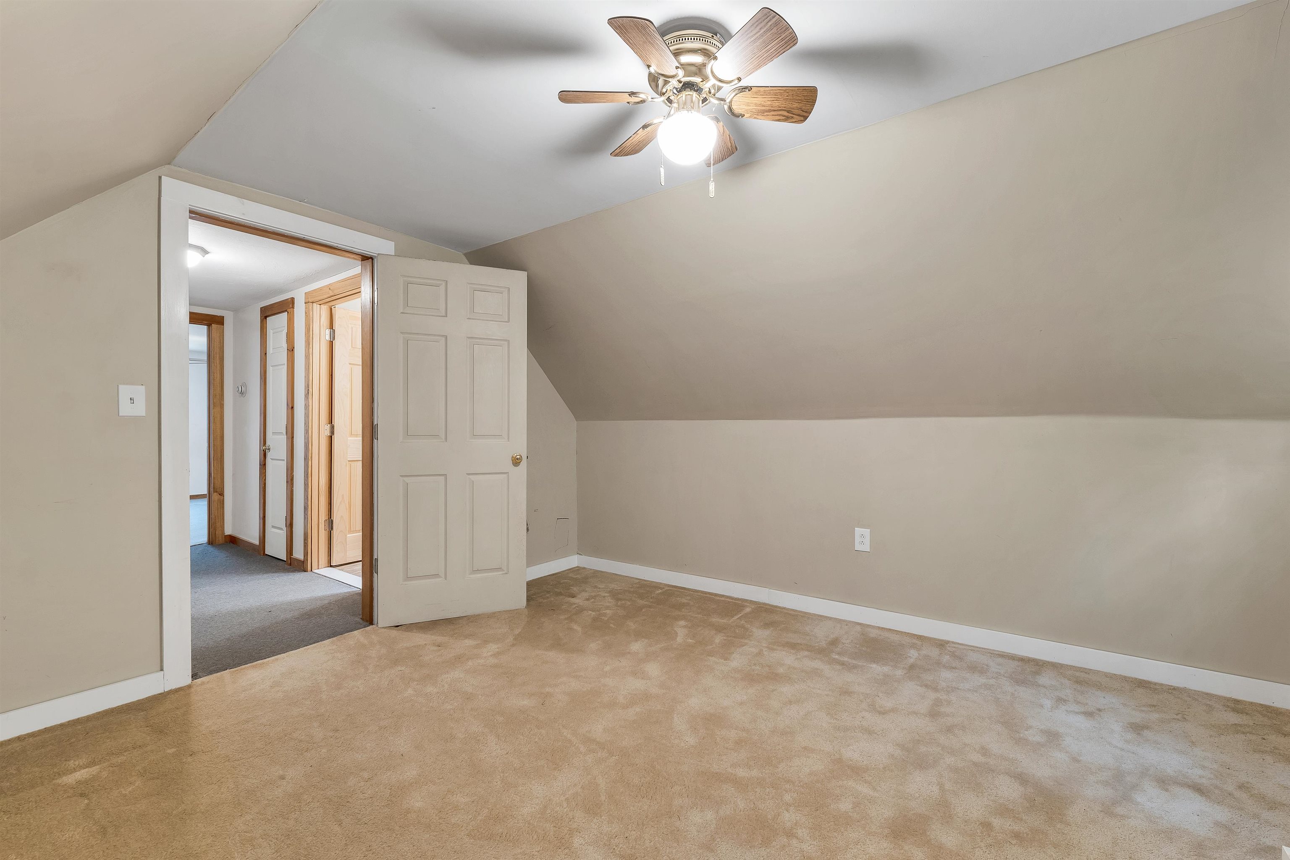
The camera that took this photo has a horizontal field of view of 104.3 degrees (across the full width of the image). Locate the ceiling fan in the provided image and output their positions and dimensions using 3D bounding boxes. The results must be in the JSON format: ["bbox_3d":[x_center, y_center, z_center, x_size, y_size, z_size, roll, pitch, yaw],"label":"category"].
[{"bbox_3d":[0.128,-0.958,1.509,0.760,0.310,0.740,0,0,-34],"label":"ceiling fan"}]

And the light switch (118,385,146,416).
[{"bbox_3d":[-2.051,-0.116,2.008,0.014,0.119,0.073,0,0,38],"label":"light switch"}]

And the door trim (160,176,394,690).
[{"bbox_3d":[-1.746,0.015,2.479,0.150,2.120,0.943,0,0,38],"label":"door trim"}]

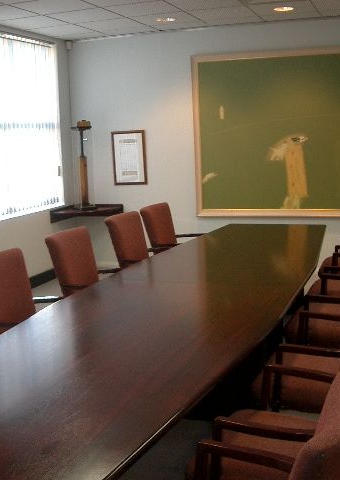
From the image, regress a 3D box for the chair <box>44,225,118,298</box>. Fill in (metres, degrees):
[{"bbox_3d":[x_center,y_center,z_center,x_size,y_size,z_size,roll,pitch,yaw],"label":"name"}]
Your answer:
[{"bbox_3d":[-0.446,0.417,4.477,0.630,0.930,0.570,2,10,25],"label":"chair"}]

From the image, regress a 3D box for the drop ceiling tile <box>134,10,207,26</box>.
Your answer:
[{"bbox_3d":[-0.056,-2.208,6.443,0.600,0.020,0.600,1,9,20],"label":"drop ceiling tile"}]

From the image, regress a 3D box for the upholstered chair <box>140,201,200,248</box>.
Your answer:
[{"bbox_3d":[0.136,0.175,5.601,0.600,0.940,0.580,1,9,20],"label":"upholstered chair"}]

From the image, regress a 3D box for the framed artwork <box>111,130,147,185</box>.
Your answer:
[{"bbox_3d":[-0.483,-0.946,7.499,0.418,0.623,0.030,1,9,20],"label":"framed artwork"}]

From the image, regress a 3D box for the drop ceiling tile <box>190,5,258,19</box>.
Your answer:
[{"bbox_3d":[0.497,-2.194,6.243,0.600,0.020,0.600,1,9,20],"label":"drop ceiling tile"}]

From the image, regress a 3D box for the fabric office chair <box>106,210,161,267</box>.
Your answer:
[{"bbox_3d":[-0.082,0.277,4.998,0.600,0.940,0.580,1,9,20],"label":"fabric office chair"}]

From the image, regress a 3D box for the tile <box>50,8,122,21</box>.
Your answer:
[{"bbox_3d":[-0.806,-2.126,6.128,0.600,0.020,0.600,1,10,19],"label":"tile"}]

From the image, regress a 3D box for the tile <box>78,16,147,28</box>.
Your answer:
[{"bbox_3d":[-0.604,-2.216,6.644,0.600,0.020,0.600,1,9,20],"label":"tile"}]

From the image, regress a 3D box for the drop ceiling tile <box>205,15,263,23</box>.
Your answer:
[{"bbox_3d":[0.666,-2.293,6.755,0.600,0.020,0.371,1,10,19],"label":"drop ceiling tile"}]

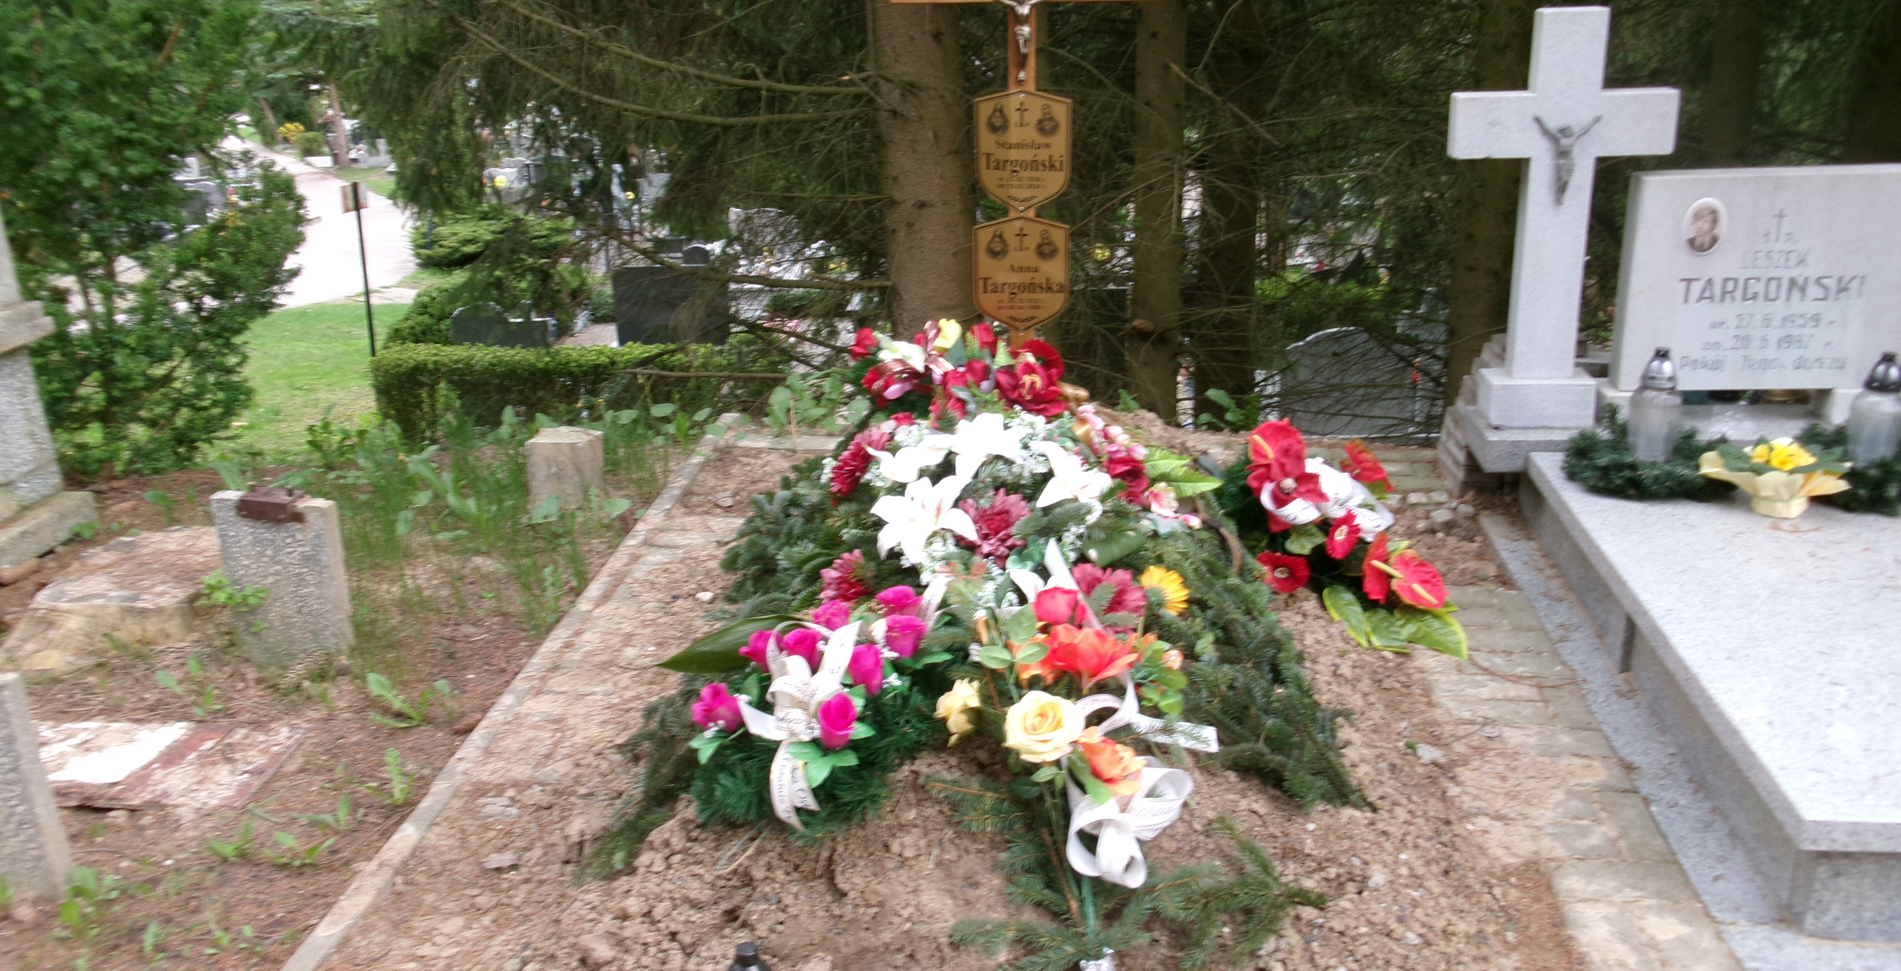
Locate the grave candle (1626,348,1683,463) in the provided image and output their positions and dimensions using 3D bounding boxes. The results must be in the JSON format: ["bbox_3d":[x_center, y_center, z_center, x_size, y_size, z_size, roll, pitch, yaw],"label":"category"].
[{"bbox_3d":[1.543,-0.171,3.367,0.115,0.265,0.115,1,17,6],"label":"grave candle"}]

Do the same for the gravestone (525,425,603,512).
[{"bbox_3d":[-0.977,-0.042,3.905,0.150,0.190,0.125,-2,17,-5],"label":"gravestone"}]

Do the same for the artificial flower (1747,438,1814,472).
[{"bbox_3d":[1.679,-0.063,3.109,0.122,0.050,0.100,1,17,6],"label":"artificial flower"}]

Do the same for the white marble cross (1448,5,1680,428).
[{"bbox_3d":[1.387,-0.606,3.540,0.480,0.940,0.125,2,17,8],"label":"white marble cross"}]

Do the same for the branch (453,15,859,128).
[{"bbox_3d":[-0.847,-1.189,4.420,1.170,0.310,0.320,1,17,6],"label":"branch"}]

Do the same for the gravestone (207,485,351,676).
[{"bbox_3d":[-1.335,0.190,3.090,0.240,0.345,0.070,3,17,14],"label":"gravestone"}]

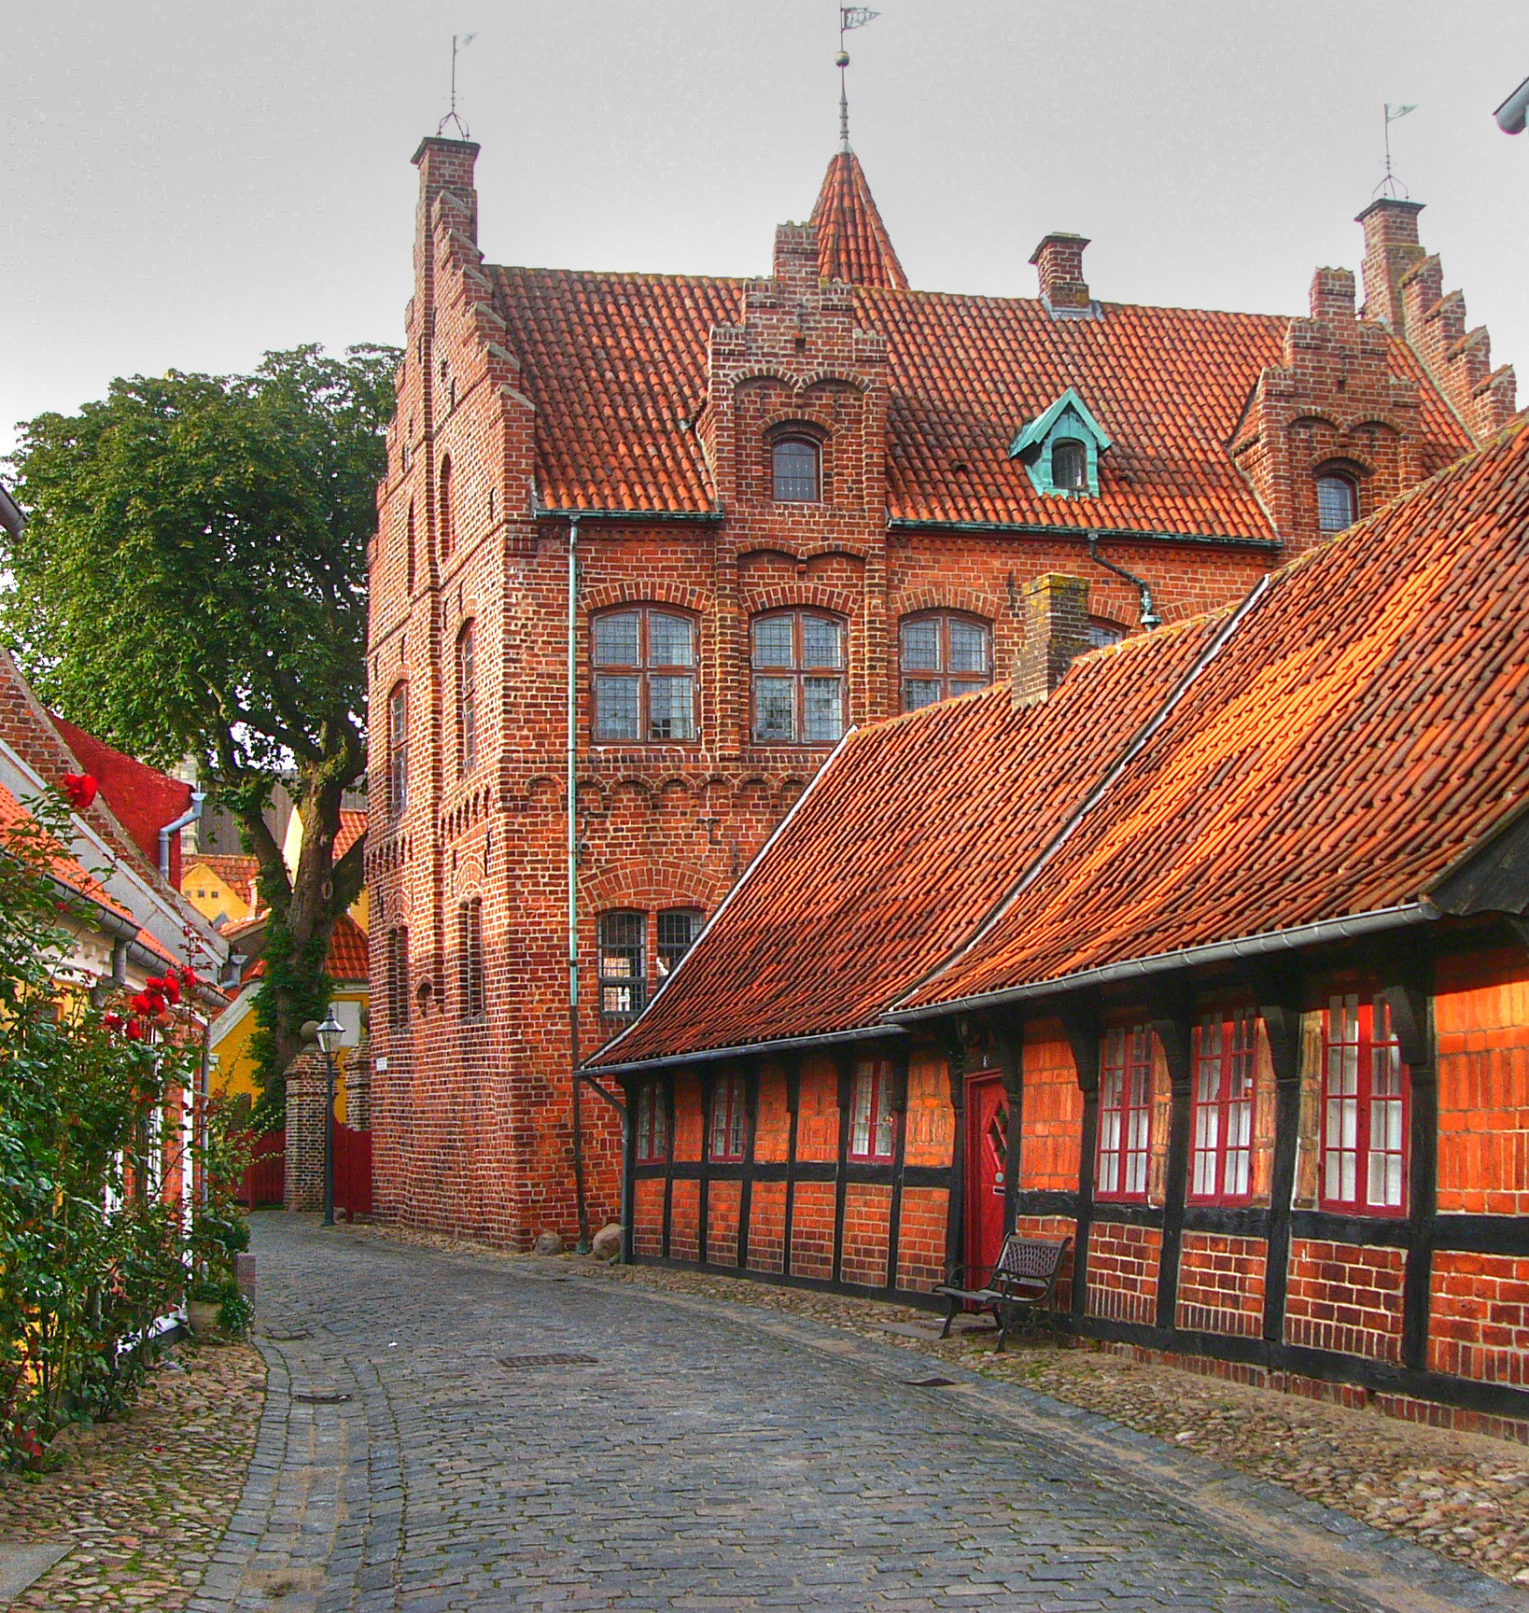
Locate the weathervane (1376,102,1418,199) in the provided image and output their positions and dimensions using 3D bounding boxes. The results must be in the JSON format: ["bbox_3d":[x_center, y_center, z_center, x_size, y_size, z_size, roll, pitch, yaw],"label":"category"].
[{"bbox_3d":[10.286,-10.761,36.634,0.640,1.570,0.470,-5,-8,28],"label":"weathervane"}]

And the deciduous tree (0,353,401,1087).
[{"bbox_3d":[-9.315,-0.583,43.452,11.000,16.800,11.000,-1,-7,0],"label":"deciduous tree"}]

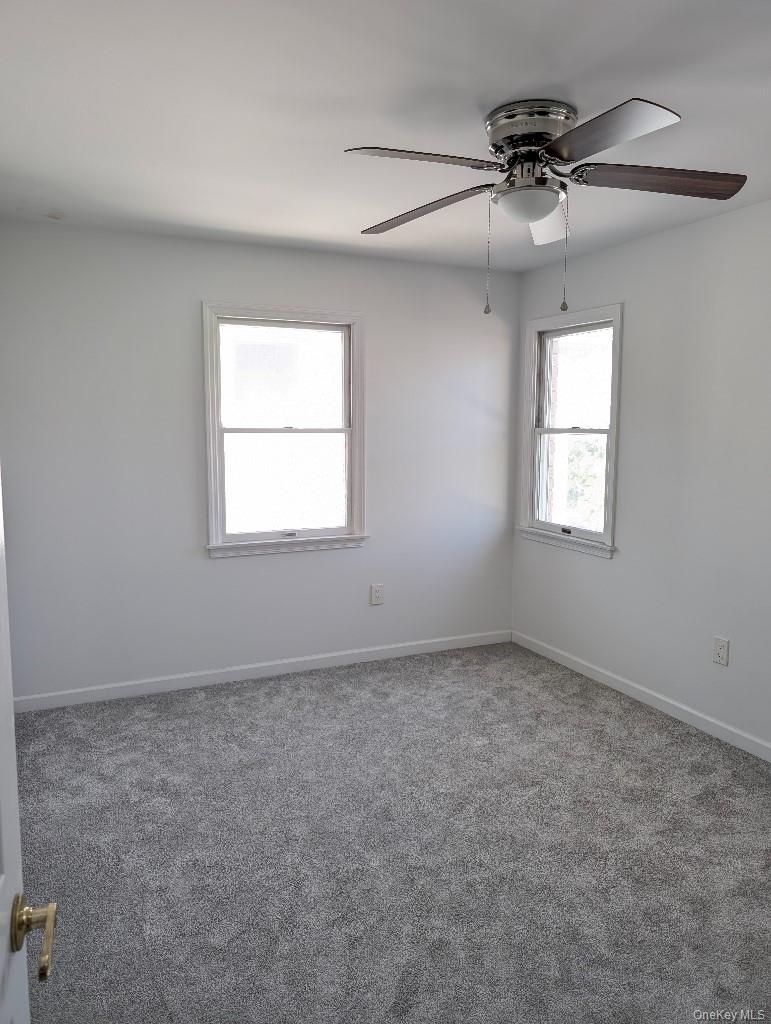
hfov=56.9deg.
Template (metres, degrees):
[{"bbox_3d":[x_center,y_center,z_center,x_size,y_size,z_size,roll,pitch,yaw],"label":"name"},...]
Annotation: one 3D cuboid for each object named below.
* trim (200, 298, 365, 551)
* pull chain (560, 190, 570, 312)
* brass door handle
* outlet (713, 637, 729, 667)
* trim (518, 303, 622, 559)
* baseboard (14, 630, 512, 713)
[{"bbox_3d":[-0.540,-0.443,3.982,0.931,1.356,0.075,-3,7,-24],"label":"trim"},{"bbox_3d":[0.581,-0.844,2.293,0.020,0.387,0.020,1,7,11],"label":"pull chain"},{"bbox_3d":[-0.387,0.466,0.785,0.053,0.060,0.118,-2,7,-18],"label":"brass door handle"},{"bbox_3d":[1.530,0.638,3.251,0.010,0.117,0.075,-3,7,-24],"label":"outlet"},{"bbox_3d":[1.075,-0.461,4.173,0.100,1.356,0.865,-3,7,-24],"label":"trim"},{"bbox_3d":[-0.537,0.905,4.136,3.060,0.083,0.018,-3,7,-24],"label":"baseboard"}]

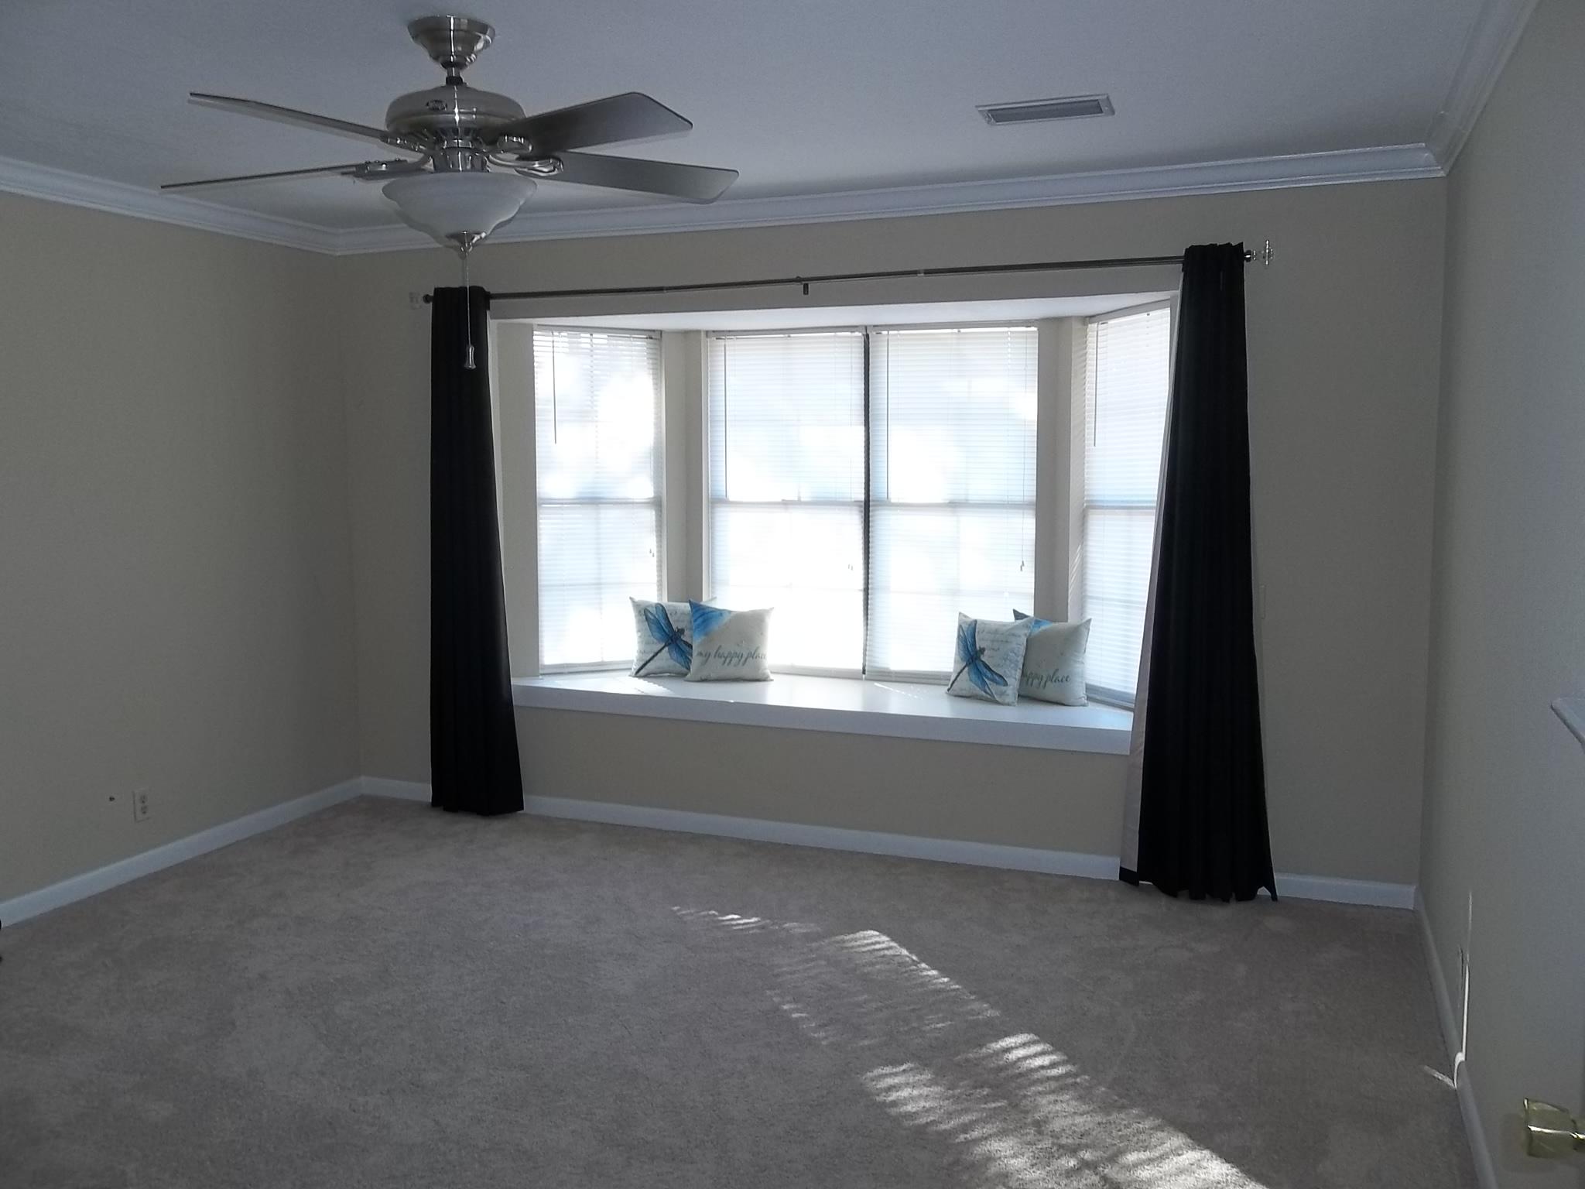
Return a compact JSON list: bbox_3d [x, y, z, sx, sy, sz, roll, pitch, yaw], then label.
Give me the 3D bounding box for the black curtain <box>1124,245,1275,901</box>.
[{"bbox_3d":[1.369,-0.051,4.086,0.488,2.131,0.121,2,7,21],"label":"black curtain"}]

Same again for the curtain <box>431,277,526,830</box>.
[{"bbox_3d":[-1.342,-0.159,5.147,0.463,2.162,0.121,2,7,21],"label":"curtain"}]

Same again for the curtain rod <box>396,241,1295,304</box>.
[{"bbox_3d":[0.000,-1.140,4.490,3.252,0.075,0.090,3,7,21],"label":"curtain rod"}]

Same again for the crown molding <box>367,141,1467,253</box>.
[{"bbox_3d":[0.005,-1.408,4.513,4.246,0.087,0.066,3,7,21],"label":"crown molding"}]

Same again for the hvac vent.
[{"bbox_3d":[0.706,-1.342,3.436,0.354,0.020,0.201,2,7,21],"label":"hvac vent"}]

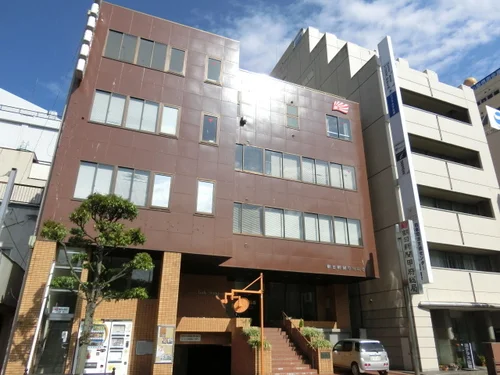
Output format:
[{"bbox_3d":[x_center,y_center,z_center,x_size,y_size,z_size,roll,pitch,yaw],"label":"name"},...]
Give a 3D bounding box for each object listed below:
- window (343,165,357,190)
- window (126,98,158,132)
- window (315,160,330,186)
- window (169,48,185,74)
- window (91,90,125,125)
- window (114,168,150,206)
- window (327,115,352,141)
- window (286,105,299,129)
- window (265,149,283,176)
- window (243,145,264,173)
[{"bbox_3d":[6.121,-0.611,22.015,0.896,1.664,0.200,9,-23,-18],"label":"window"},{"bbox_3d":[-4.827,-3.243,16.253,1.294,1.573,0.200,9,-23,-18],"label":"window"},{"bbox_3d":[4.366,-0.874,21.446,0.990,1.664,0.200,9,-23,-18],"label":"window"},{"bbox_3d":[-3.630,-6.278,17.927,0.831,1.558,0.200,9,-23,-18],"label":"window"},{"bbox_3d":[-6.174,-3.445,15.815,1.283,1.573,0.200,9,-23,-18],"label":"window"},{"bbox_3d":[-4.660,-0.015,14.256,1.280,1.530,0.150,9,-23,-20],"label":"window"},{"bbox_3d":[5.483,-3.699,22.416,1.736,1.587,0.150,9,-23,-20],"label":"window"},{"bbox_3d":[2.485,-4.167,21.336,0.770,1.529,0.150,9,-23,-20],"label":"window"},{"bbox_3d":[1.261,-1.292,19.684,1.104,1.518,0.150,9,-23,-20],"label":"window"},{"bbox_3d":[0.201,-1.455,19.301,1.104,1.518,0.150,9,-23,-20],"label":"window"}]

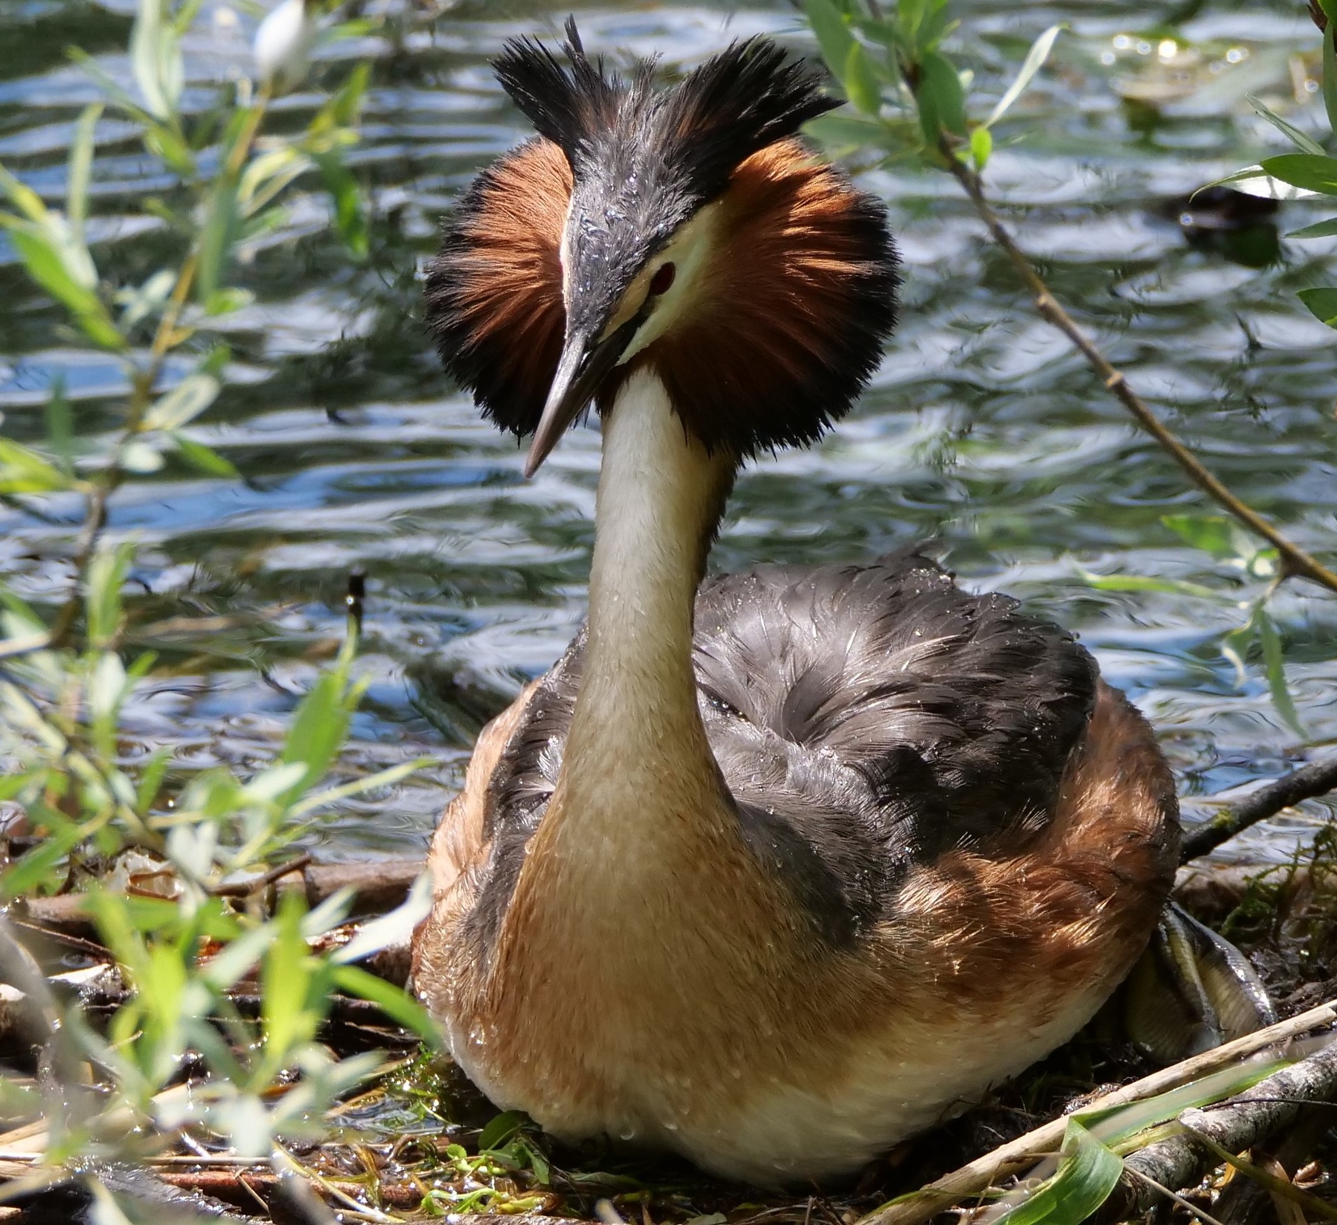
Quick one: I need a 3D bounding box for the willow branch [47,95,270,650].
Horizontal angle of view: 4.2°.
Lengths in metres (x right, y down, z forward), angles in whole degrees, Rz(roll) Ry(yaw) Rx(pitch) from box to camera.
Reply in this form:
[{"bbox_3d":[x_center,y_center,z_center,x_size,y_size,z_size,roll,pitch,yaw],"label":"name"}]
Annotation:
[{"bbox_3d":[-0.125,-0.059,4.500,0.055,0.138,0.050,0,13,0],"label":"willow branch"}]

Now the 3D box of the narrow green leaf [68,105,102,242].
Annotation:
[{"bbox_3d":[-0.140,-0.105,4.400,0.006,0.034,0.009,7,8,0],"label":"narrow green leaf"}]

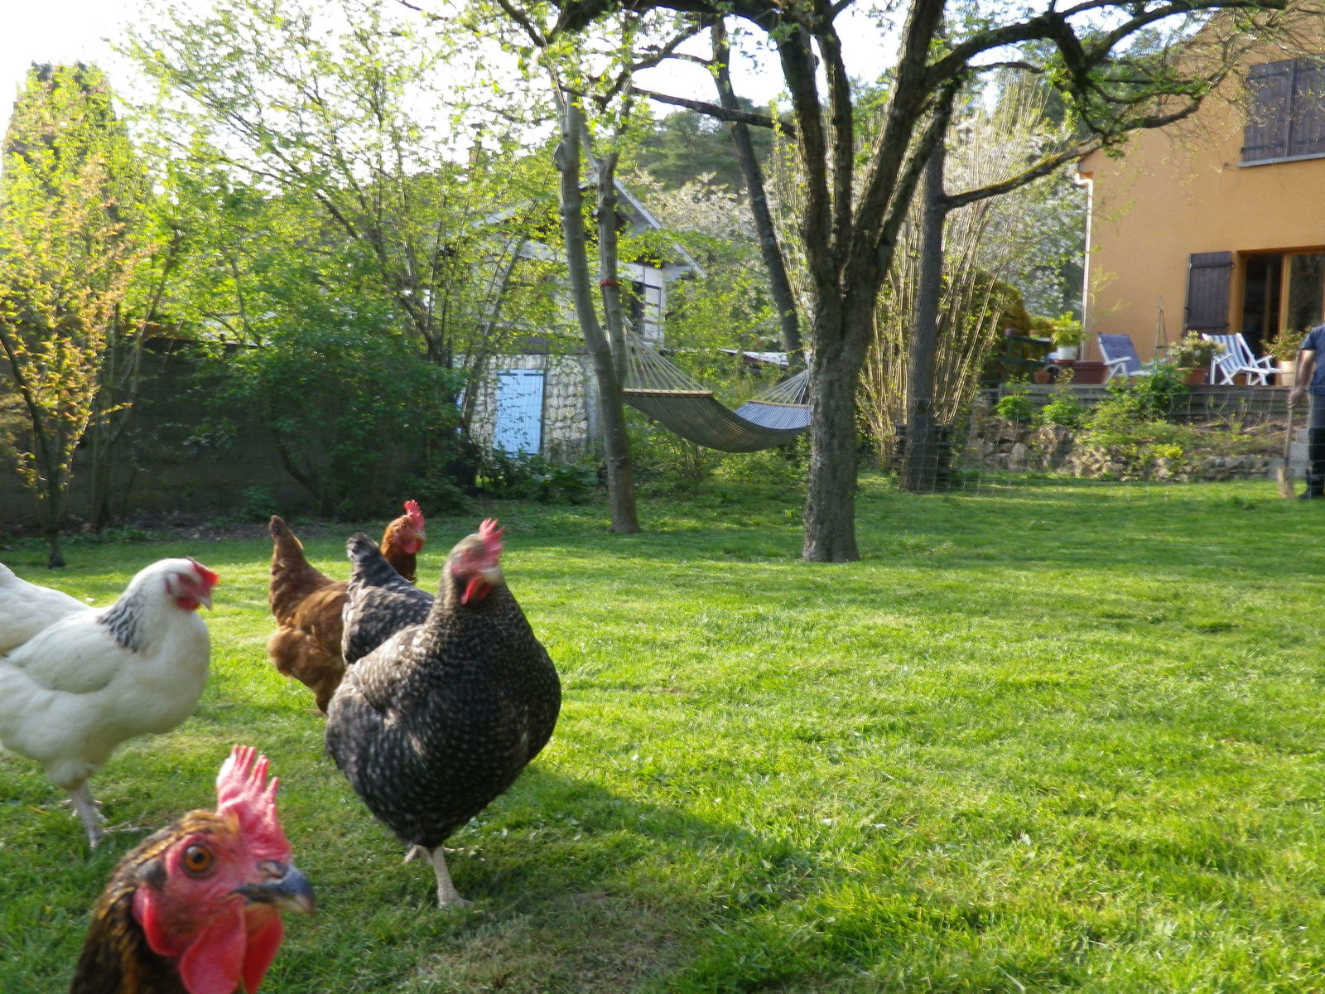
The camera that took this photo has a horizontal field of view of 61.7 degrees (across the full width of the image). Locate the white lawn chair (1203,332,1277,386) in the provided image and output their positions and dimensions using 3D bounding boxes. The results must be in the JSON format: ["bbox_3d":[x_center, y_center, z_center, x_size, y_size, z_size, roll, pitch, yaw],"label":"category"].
[{"bbox_3d":[8.163,-1.911,15.700,0.620,0.870,0.880,0,4,-12],"label":"white lawn chair"}]

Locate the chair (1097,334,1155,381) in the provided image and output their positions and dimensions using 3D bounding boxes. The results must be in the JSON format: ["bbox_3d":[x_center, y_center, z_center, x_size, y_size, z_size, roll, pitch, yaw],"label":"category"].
[{"bbox_3d":[6.752,-1.947,16.000,0.620,0.870,0.880,0,4,-21],"label":"chair"}]

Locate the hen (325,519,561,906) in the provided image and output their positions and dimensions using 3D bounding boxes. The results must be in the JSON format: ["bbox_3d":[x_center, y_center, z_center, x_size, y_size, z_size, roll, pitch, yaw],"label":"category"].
[{"bbox_3d":[-0.276,0.250,1.350,0.230,0.445,0.380,-2,5,-41],"label":"hen"}]

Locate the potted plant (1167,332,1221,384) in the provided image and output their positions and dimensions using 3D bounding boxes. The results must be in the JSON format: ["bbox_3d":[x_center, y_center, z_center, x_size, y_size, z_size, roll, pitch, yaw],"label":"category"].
[{"bbox_3d":[7.026,-1.816,14.700,0.700,0.740,0.680,3,4,23],"label":"potted plant"}]

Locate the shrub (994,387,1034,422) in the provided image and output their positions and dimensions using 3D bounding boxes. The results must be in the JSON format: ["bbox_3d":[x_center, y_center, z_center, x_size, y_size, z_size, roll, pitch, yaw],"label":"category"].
[{"bbox_3d":[4.382,-1.145,13.800,0.500,0.470,0.480,3,4,23],"label":"shrub"}]

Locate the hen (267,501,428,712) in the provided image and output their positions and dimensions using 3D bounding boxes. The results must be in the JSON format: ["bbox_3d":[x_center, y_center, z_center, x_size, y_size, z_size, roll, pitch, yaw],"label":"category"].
[{"bbox_3d":[-0.530,0.217,1.930,0.360,0.420,0.200,-3,5,-42],"label":"hen"}]

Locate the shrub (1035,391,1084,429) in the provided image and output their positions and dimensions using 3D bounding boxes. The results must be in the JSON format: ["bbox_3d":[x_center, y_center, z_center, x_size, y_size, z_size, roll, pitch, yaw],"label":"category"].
[{"bbox_3d":[4.877,-1.065,13.600,0.600,0.480,0.550,3,4,23],"label":"shrub"}]

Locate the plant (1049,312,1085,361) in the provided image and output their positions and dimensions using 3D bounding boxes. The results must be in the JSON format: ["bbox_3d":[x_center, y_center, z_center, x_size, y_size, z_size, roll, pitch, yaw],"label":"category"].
[{"bbox_3d":[5.732,-2.269,15.700,0.500,0.690,0.500,3,4,23],"label":"plant"}]

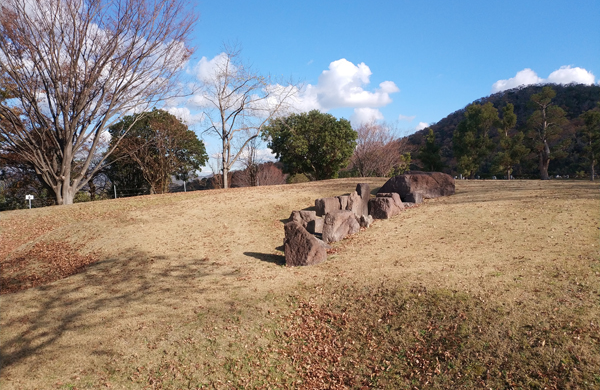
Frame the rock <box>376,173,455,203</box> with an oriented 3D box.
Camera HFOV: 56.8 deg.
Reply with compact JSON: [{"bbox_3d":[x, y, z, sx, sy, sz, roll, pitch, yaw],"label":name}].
[{"bbox_3d":[3.900,-0.270,18.500,2.300,0.980,1.300,-1,1,-40],"label":"rock"}]

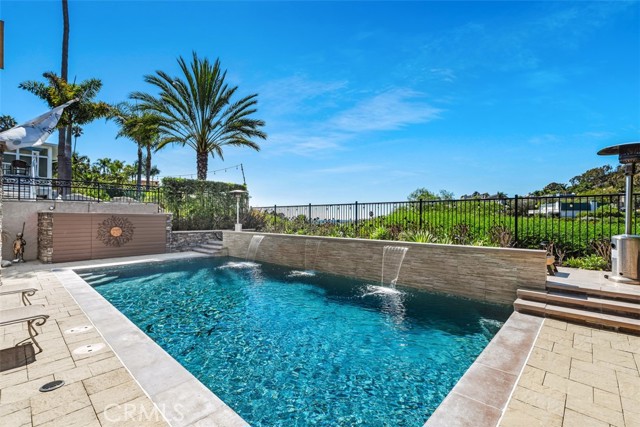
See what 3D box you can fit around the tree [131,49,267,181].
[{"bbox_3d":[-6.721,-4.415,16.000,7.200,9.280,7.000,-1,-1,0],"label":"tree"}]

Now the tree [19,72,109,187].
[{"bbox_3d":[-12.971,-3.848,14.500,3.700,6.680,3.600,-1,-1,0],"label":"tree"}]

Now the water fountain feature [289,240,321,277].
[{"bbox_3d":[-0.398,1.194,7.871,0.650,0.840,0.720,-1,-1,43],"label":"water fountain feature"}]

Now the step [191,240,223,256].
[{"bbox_3d":[-4.557,1.386,11.802,1.900,0.440,0.900,-1,-1,43],"label":"step"}]

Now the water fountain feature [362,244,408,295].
[{"bbox_3d":[1.457,1.152,6.056,0.660,0.840,0.800,-1,-1,43],"label":"water fountain feature"}]

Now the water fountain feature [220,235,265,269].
[{"bbox_3d":[-2.454,1.228,9.663,0.700,0.860,0.950,-1,-1,43],"label":"water fountain feature"}]

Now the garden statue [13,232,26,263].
[{"bbox_3d":[-10.189,1.142,9.649,0.300,0.970,0.360,-1,-1,43],"label":"garden statue"}]

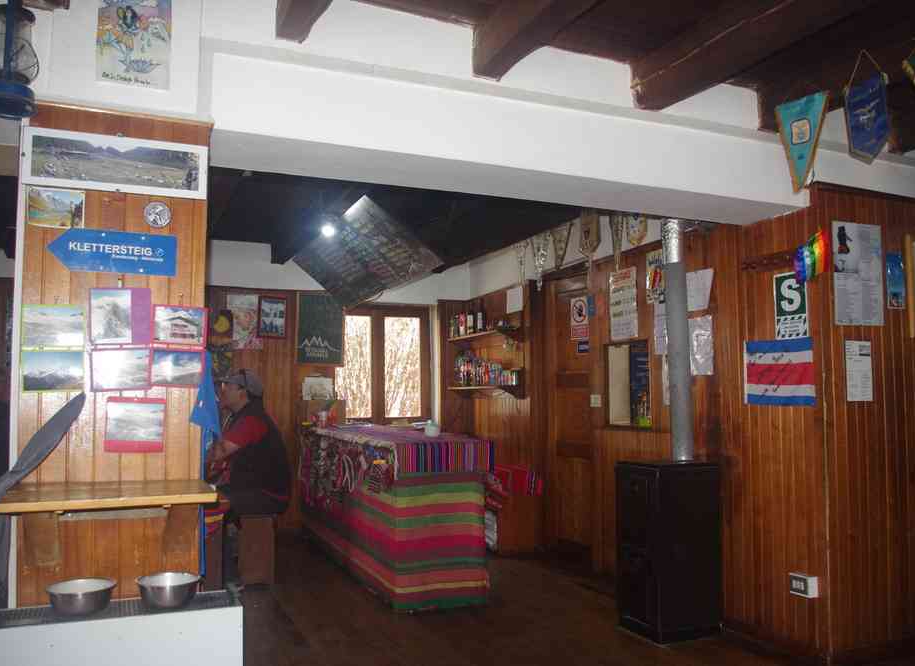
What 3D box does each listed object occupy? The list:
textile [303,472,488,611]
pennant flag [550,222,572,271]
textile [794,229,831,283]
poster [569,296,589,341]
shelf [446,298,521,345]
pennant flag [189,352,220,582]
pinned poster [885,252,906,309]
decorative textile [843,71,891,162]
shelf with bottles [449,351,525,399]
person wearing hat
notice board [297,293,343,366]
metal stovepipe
[{"bbox_3d":[-0.515,1.200,5.080,0.529,0.723,2.085,2,-4,-23],"label":"textile"},{"bbox_3d":[0.760,-0.624,5.480,0.020,0.335,0.280,2,-4,-23],"label":"pennant flag"},{"bbox_3d":[1.567,-0.346,3.326,0.062,0.228,0.192,2,-4,-23],"label":"textile"},{"bbox_3d":[0.863,-0.103,5.301,0.010,0.300,0.215,2,-4,-23],"label":"poster"},{"bbox_3d":[0.203,-0.122,6.576,0.220,0.329,1.025,2,-4,-23],"label":"shelf"},{"bbox_3d":[-0.773,0.394,2.279,0.094,0.673,0.052,2,-4,-23],"label":"pennant flag"},{"bbox_3d":[2.140,-0.254,3.657,0.130,0.285,0.010,2,-4,-23],"label":"pinned poster"},{"bbox_3d":[1.463,-0.748,2.685,0.017,0.299,0.169,2,-4,-23],"label":"decorative textile"},{"bbox_3d":[0.209,0.358,6.247,0.220,0.345,1.021,2,-4,-23],"label":"shelf with bottles"},{"bbox_3d":[-1.423,0.890,4.758,0.760,1.329,0.500,1,-4,-14],"label":"person wearing hat"},{"bbox_3d":[-1.248,-0.041,6.837,0.425,0.630,0.030,2,-4,-23],"label":"notice board"},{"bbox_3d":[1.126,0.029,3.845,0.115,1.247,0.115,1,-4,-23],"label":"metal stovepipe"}]

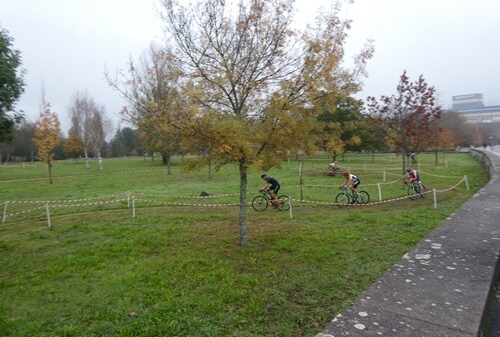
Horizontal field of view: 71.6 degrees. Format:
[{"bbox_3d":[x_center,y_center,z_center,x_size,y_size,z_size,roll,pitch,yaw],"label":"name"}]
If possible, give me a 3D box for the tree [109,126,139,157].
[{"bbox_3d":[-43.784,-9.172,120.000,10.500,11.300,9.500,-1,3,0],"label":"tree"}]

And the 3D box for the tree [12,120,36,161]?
[{"bbox_3d":[-57.237,-6.726,88.000,6.400,10.400,6.200,-1,3,0],"label":"tree"}]

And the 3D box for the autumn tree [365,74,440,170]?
[{"bbox_3d":[10.216,-2.587,23.000,5.000,7.800,4.800,-1,3,0],"label":"autumn tree"}]

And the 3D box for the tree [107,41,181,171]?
[{"bbox_3d":[-13.693,-7.723,45.000,9.600,16.800,9.200,-1,3,0],"label":"tree"}]

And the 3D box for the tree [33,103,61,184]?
[{"bbox_3d":[-18.444,-2.271,31.500,2.600,7.300,2.600,-1,3,0],"label":"tree"}]

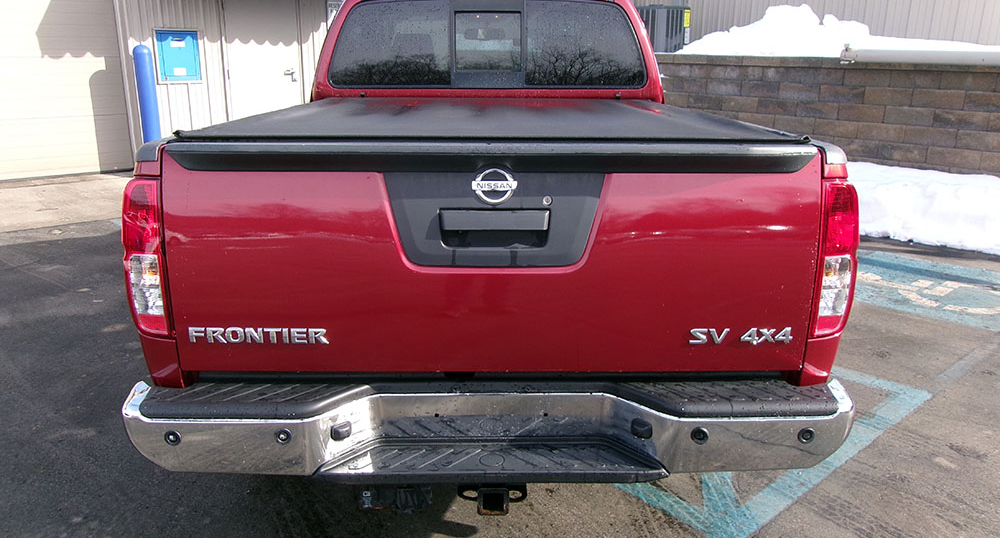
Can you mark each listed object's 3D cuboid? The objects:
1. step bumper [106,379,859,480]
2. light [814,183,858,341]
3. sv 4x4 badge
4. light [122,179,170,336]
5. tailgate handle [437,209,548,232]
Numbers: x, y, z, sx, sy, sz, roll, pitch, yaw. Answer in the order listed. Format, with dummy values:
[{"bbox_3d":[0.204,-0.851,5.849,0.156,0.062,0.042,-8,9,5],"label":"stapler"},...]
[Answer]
[{"bbox_3d":[-0.020,0.382,1.937,1.775,0.196,0.237,0,16,-1],"label":"step bumper"},{"bbox_3d":[0.837,-0.038,1.990,0.124,0.400,0.140,0,16,-1],"label":"light"},{"bbox_3d":[0.616,0.172,1.992,0.263,0.042,0.011,0,16,-1],"label":"sv 4x4 badge"},{"bbox_3d":[-0.864,-0.040,1.952,0.124,0.400,0.140,0,16,-1],"label":"light"},{"bbox_3d":[-0.013,-0.119,1.886,0.264,0.056,0.035,0,16,-1],"label":"tailgate handle"}]

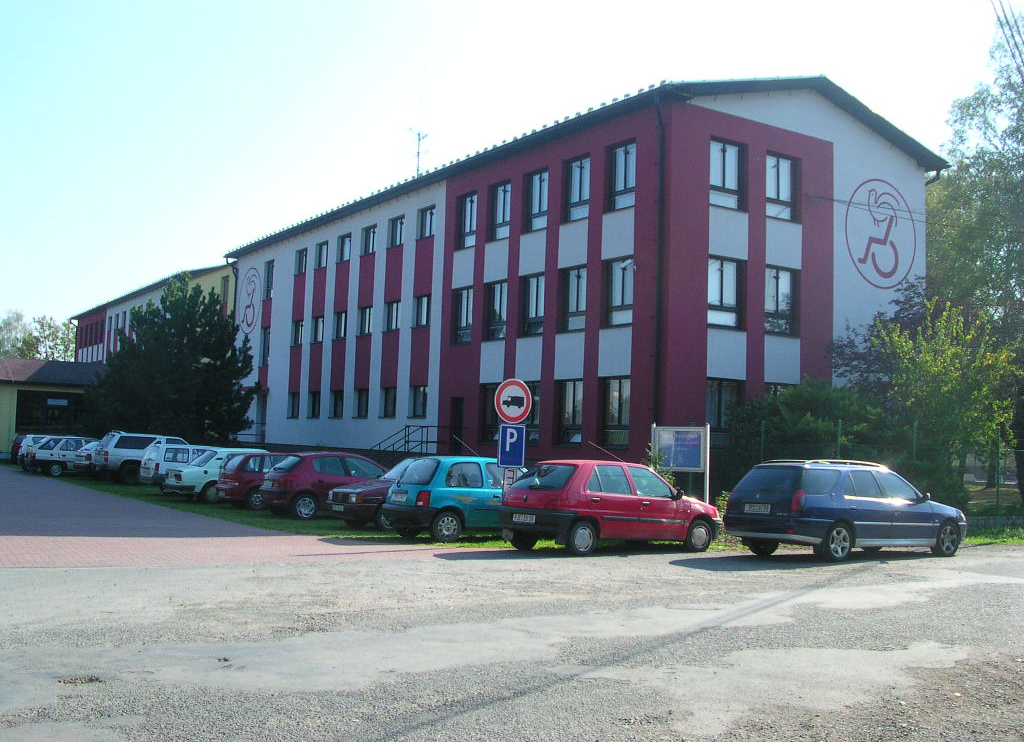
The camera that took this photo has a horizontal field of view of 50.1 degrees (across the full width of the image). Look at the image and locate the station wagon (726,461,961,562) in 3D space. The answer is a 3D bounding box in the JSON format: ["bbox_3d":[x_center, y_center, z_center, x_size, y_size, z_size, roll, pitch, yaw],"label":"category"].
[{"bbox_3d":[5.336,2.152,17.102,4.340,1.440,1.710,5,-5,-33],"label":"station wagon"}]

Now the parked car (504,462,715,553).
[{"bbox_3d":[1.630,2.111,17.086,3.580,1.370,1.590,5,-5,-35],"label":"parked car"}]

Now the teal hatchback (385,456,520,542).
[{"bbox_3d":[-0.404,2.260,19.490,3.700,1.430,1.590,5,-5,-32],"label":"teal hatchback"}]

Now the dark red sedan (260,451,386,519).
[{"bbox_3d":[-3.506,2.499,23.975,3.830,1.430,1.660,4,-5,-30],"label":"dark red sedan"}]

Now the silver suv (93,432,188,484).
[{"bbox_3d":[-11.738,2.960,37.097,4.365,1.690,1.700,4,-5,-34],"label":"silver suv"}]

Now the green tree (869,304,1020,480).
[{"bbox_3d":[11.492,0.922,29.014,3.650,5.700,3.600,2,-4,0],"label":"green tree"}]

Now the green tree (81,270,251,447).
[{"bbox_3d":[-15.956,0.117,51.139,7.600,9.300,7.300,2,-4,0],"label":"green tree"}]

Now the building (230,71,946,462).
[{"bbox_3d":[-0.800,-1.565,47.273,12.200,13.150,35.750,5,-5,-33],"label":"building"}]

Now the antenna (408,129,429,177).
[{"bbox_3d":[-4.385,-9.474,51.010,0.700,3.580,0.900,5,-5,-33],"label":"antenna"}]

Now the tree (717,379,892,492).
[{"bbox_3d":[7.606,1.916,28.488,4.300,3.400,3.800,5,-5,-33],"label":"tree"}]

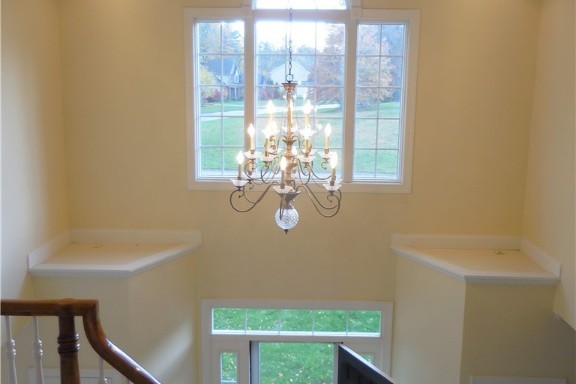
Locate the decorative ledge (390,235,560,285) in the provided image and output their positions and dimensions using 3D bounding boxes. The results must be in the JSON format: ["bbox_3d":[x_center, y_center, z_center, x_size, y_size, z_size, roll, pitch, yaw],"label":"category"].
[{"bbox_3d":[1.596,0.580,4.863,1.240,0.208,0.825,1,10,2],"label":"decorative ledge"}]

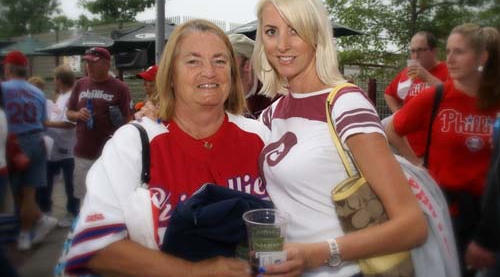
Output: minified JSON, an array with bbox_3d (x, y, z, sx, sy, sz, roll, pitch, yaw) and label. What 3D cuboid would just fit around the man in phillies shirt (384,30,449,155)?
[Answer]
[{"bbox_3d":[1.076,0.219,3.186,0.570,1.770,0.380,6,8,41],"label":"man in phillies shirt"}]

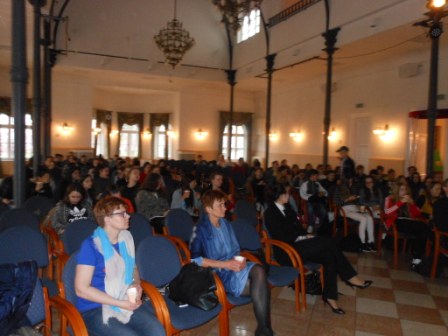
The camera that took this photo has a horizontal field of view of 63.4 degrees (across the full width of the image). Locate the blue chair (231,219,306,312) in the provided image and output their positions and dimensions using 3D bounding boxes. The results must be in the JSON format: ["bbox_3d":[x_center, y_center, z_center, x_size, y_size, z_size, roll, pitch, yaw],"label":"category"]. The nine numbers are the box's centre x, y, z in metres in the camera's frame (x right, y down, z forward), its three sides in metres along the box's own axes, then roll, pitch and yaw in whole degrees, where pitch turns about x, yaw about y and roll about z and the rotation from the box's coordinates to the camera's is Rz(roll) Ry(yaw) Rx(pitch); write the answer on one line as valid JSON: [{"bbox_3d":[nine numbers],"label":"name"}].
[{"bbox_3d":[0.366,1.032,3.737,0.600,0.850,0.600,-2,5,-44],"label":"blue chair"}]

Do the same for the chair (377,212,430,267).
[{"bbox_3d":[2.597,0.957,5.192,0.570,0.880,0.570,2,3,9],"label":"chair"}]

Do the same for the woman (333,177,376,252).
[{"bbox_3d":[2.236,0.748,6.333,0.500,1.180,0.800,-1,4,-27],"label":"woman"}]

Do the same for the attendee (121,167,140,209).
[{"bbox_3d":[-1.448,0.643,5.799,0.800,1.260,0.500,3,4,32],"label":"attendee"}]

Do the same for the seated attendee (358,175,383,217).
[{"bbox_3d":[2.717,0.735,6.702,0.480,1.180,0.760,1,3,-9],"label":"seated attendee"}]

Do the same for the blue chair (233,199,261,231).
[{"bbox_3d":[0.491,0.910,5.033,0.580,0.900,0.580,4,4,41],"label":"blue chair"}]

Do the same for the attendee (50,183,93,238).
[{"bbox_3d":[-1.623,0.777,3.934,0.520,1.200,0.800,-1,4,-37],"label":"attendee"}]

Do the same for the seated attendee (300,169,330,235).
[{"bbox_3d":[1.797,0.652,7.198,0.550,1.230,0.800,0,4,-18],"label":"seated attendee"}]

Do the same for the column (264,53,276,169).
[{"bbox_3d":[1.544,-1.482,12.433,0.380,4.860,0.380,0,4,-25],"label":"column"}]

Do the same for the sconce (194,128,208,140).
[{"bbox_3d":[-1.195,-1.741,18.432,0.600,0.480,0.300,0,4,-25],"label":"sconce"}]

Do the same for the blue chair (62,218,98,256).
[{"bbox_3d":[-1.419,0.989,3.987,0.600,0.840,0.600,-2,5,-43],"label":"blue chair"}]

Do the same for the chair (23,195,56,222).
[{"bbox_3d":[-2.414,0.852,4.934,0.580,0.900,0.580,4,4,40],"label":"chair"}]

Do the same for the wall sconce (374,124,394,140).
[{"bbox_3d":[5.420,-1.212,12.200,0.280,0.420,0.550,0,4,-24],"label":"wall sconce"}]

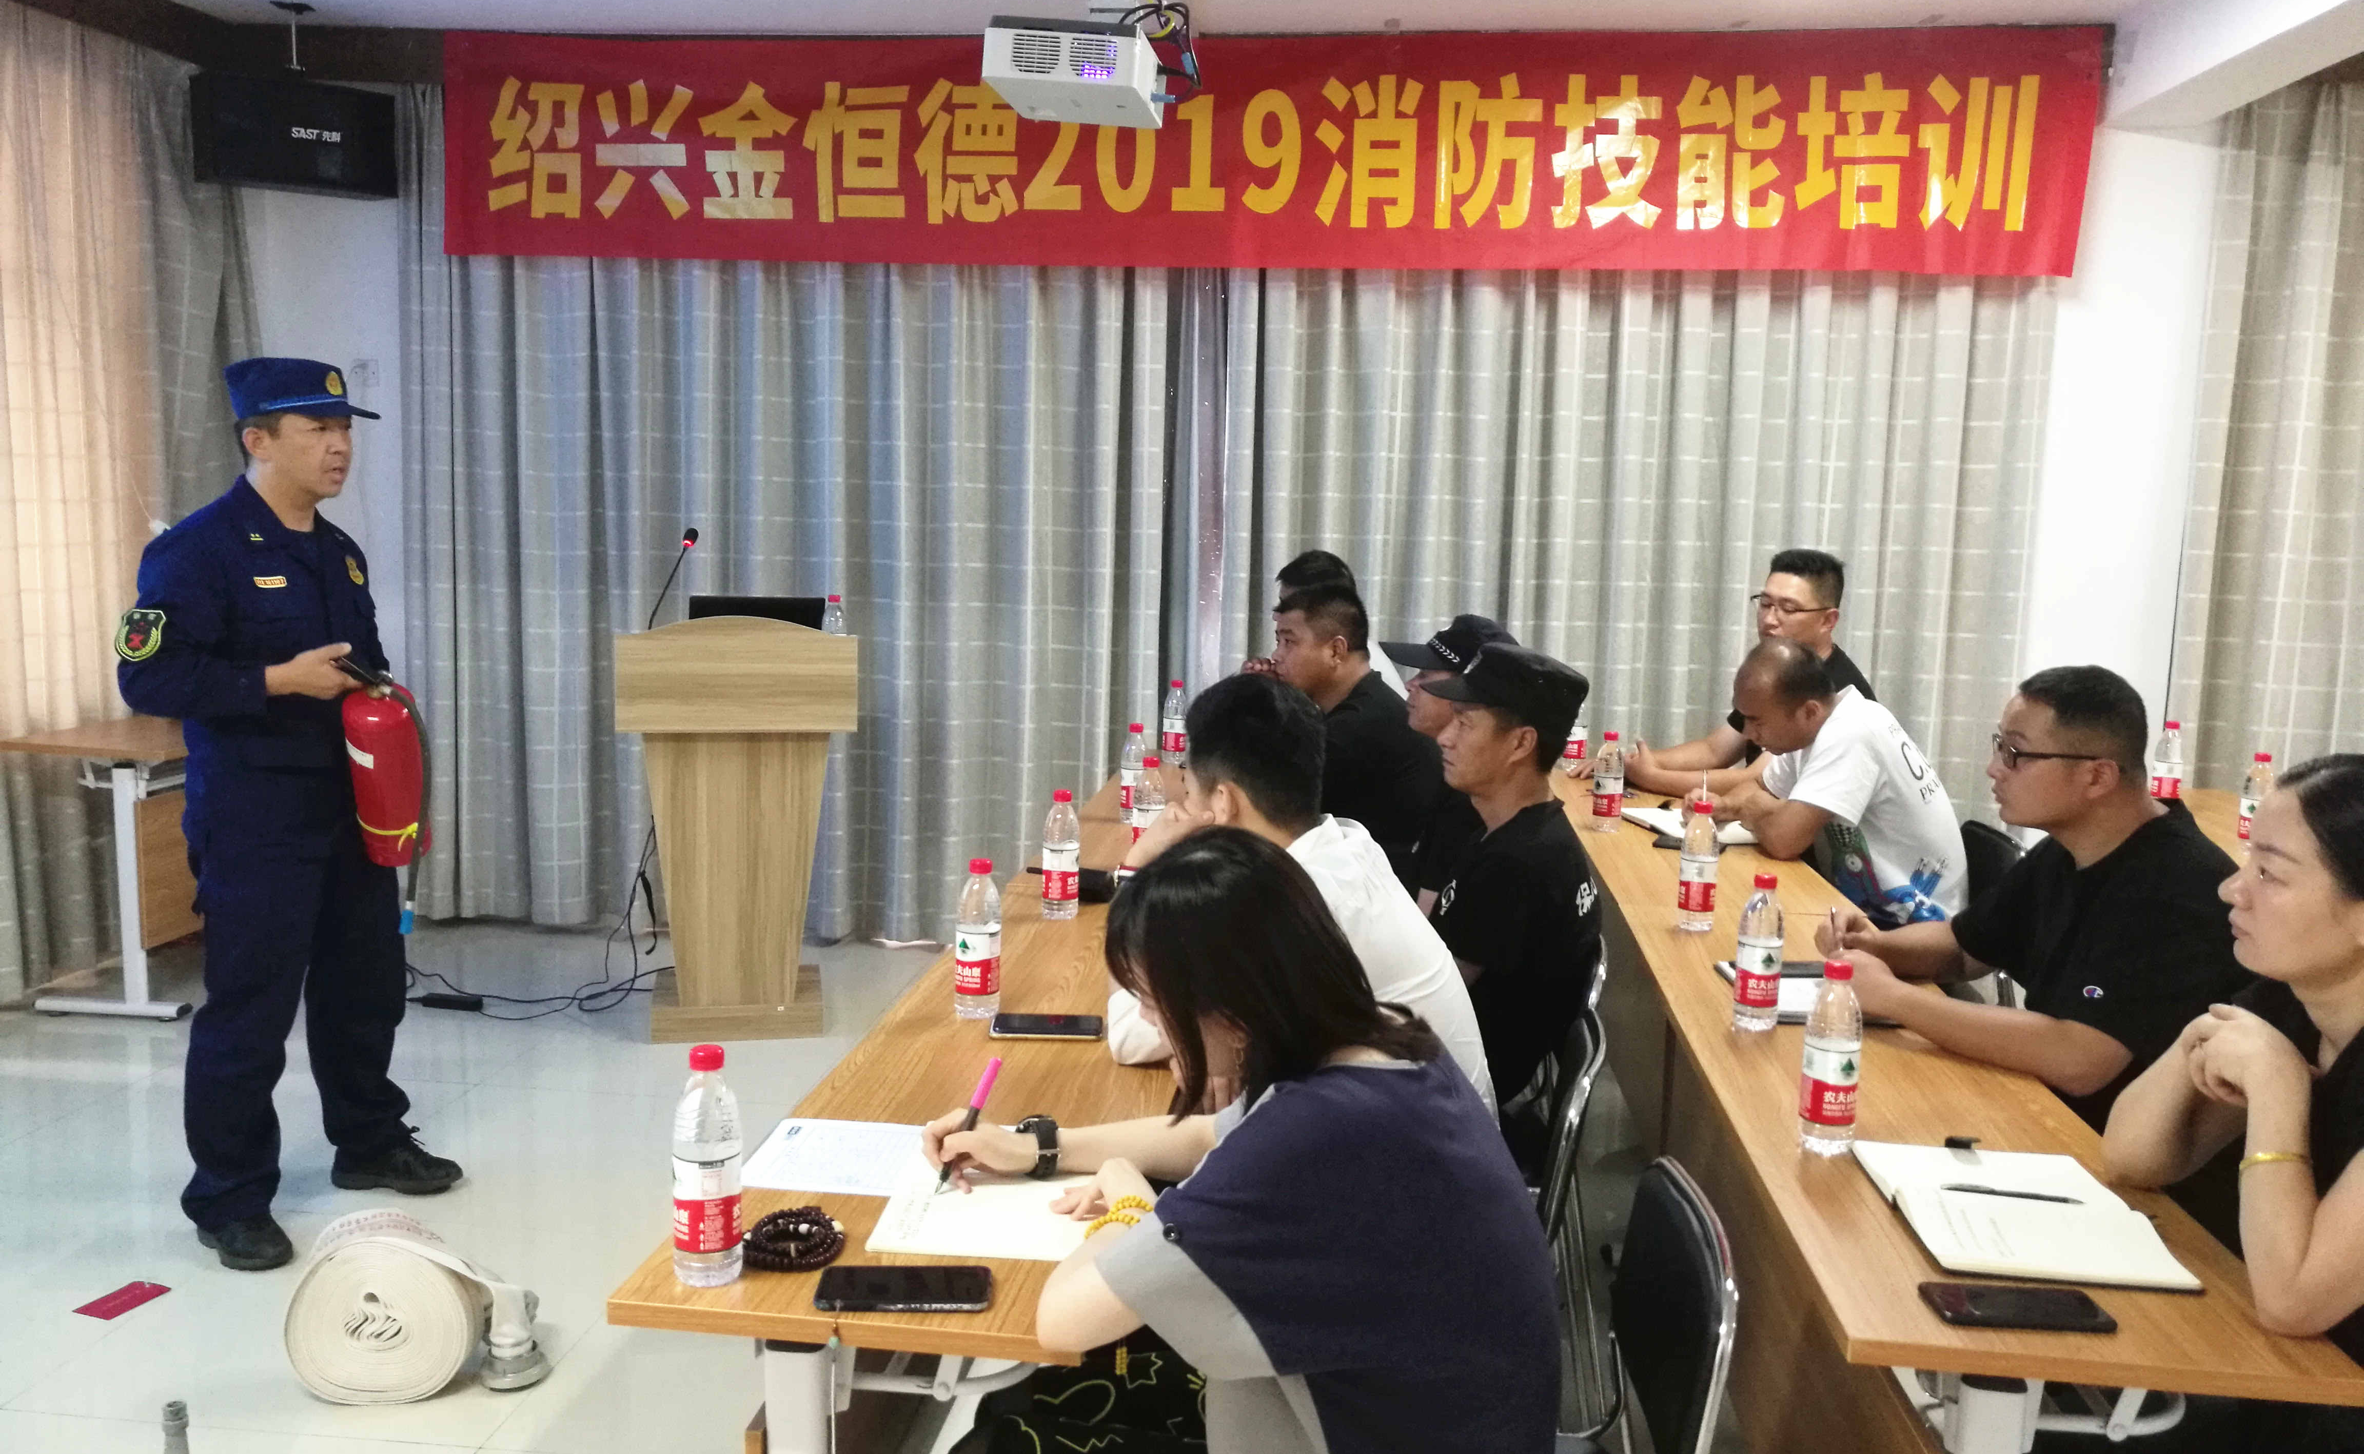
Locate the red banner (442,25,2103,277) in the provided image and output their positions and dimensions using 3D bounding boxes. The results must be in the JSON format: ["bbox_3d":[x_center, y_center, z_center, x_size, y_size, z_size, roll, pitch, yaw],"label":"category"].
[{"bbox_3d":[0.153,-1.718,5.485,4.920,0.690,0.030,2,8,6],"label":"red banner"}]

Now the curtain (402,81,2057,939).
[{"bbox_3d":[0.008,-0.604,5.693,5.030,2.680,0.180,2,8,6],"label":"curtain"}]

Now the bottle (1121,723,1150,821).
[{"bbox_3d":[-0.109,0.108,4.255,0.064,0.231,0.064,2,8,6],"label":"bottle"}]

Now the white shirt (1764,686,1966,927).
[{"bbox_3d":[1.536,0.213,4.133,0.460,0.600,0.480,4,8,20],"label":"white shirt"}]

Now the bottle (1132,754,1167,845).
[{"bbox_3d":[-0.063,0.178,3.746,0.064,0.231,0.064,2,8,6],"label":"bottle"}]

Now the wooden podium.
[{"bbox_3d":[-1.231,0.250,5.137,0.645,1.155,0.480,0,8,-13],"label":"wooden podium"}]

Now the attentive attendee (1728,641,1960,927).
[{"bbox_3d":[1.454,0.396,4.187,0.680,1.200,0.540,4,8,20],"label":"attentive attendee"}]

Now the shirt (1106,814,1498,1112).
[{"bbox_3d":[0.225,0.428,2.793,0.560,0.590,0.520,4,8,18],"label":"shirt"}]

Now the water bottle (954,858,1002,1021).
[{"bbox_3d":[-0.299,0.311,2.724,0.064,0.231,0.064,2,8,6],"label":"water bottle"}]

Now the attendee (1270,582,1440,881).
[{"bbox_3d":[0.307,0.321,4.329,0.740,1.305,0.550,2,8,7],"label":"attendee"}]

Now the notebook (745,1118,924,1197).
[{"bbox_3d":[-0.338,0.487,2.090,0.297,0.006,0.210,2,8,6],"label":"notebook"}]

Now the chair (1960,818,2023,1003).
[{"bbox_3d":[1.543,0.606,4.062,0.540,0.820,0.460,2,8,6],"label":"chair"}]

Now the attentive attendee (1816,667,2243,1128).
[{"bbox_3d":[1.286,0.559,2.774,0.720,1.290,0.580,3,8,10],"label":"attentive attendee"}]

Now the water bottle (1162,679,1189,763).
[{"bbox_3d":[-0.015,-0.013,5.094,0.066,0.221,0.066,2,8,6],"label":"water bottle"}]

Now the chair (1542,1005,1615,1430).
[{"bbox_3d":[0.341,0.785,2.756,0.520,0.800,0.460,3,8,10],"label":"chair"}]

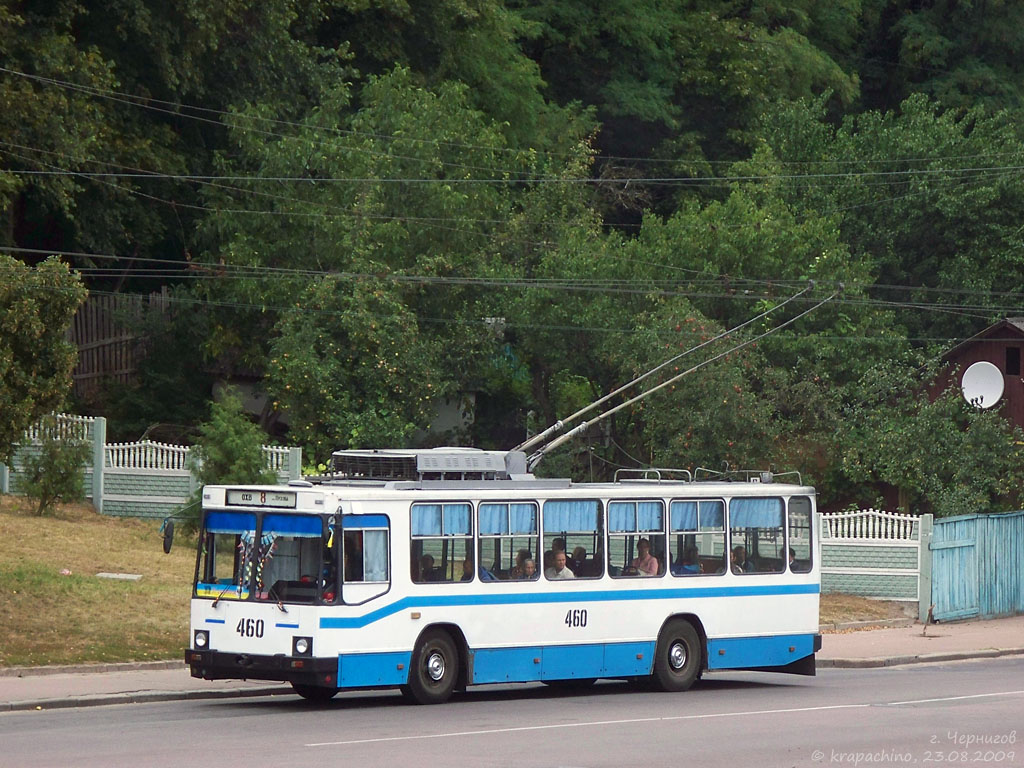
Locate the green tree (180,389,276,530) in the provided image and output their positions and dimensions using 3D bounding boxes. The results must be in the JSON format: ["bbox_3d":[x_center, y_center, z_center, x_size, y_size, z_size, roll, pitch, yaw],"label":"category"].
[{"bbox_3d":[-5.014,1.464,94.500,1.750,2.750,1.700,1,0,0],"label":"green tree"}]

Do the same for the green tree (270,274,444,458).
[{"bbox_3d":[-3.017,0.086,102.000,3.400,4.400,3.400,1,0,0],"label":"green tree"}]

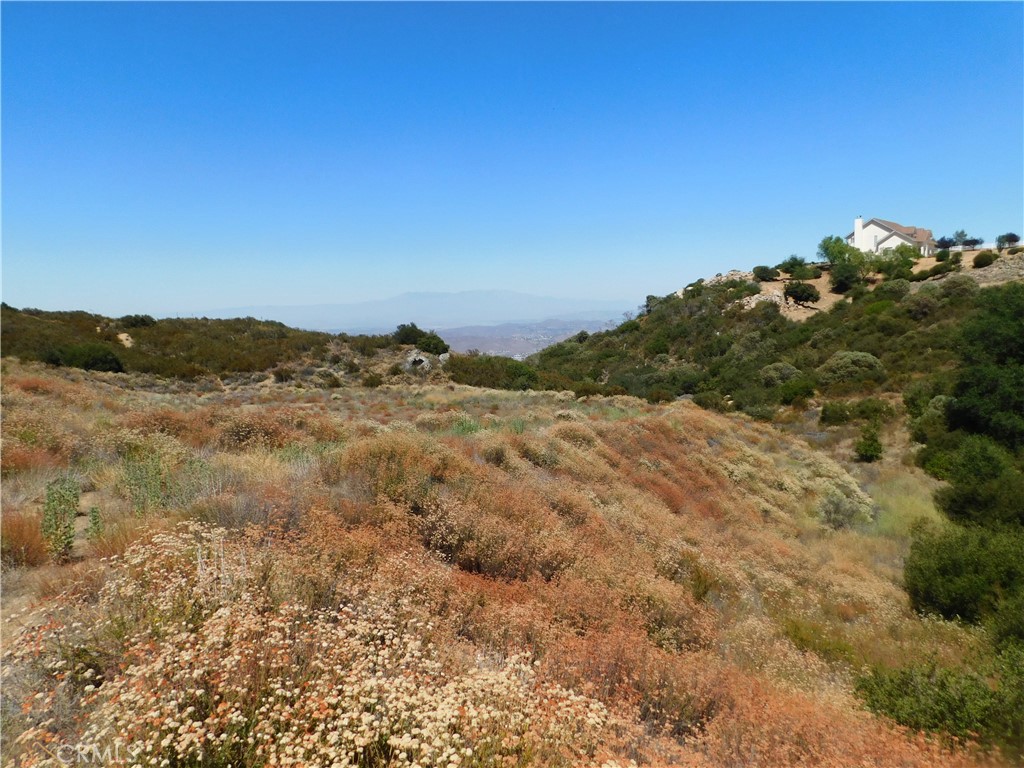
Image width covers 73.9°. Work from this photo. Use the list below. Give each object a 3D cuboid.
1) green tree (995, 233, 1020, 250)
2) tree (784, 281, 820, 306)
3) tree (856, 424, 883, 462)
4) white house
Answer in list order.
[{"bbox_3d":[91.823,-26.328,125.855,4.600,3.400,3.800,4,7,36],"label":"green tree"},{"bbox_3d":[45.972,-14.270,107.736,5.800,4.200,5.000,3,7,23],"label":"tree"},{"bbox_3d":[19.430,3.223,37.096,1.550,2.100,1.500,3,7,27],"label":"tree"},{"bbox_3d":[72.737,-28.039,130.488,13.000,7.300,12.000,-5,8,-41],"label":"white house"}]

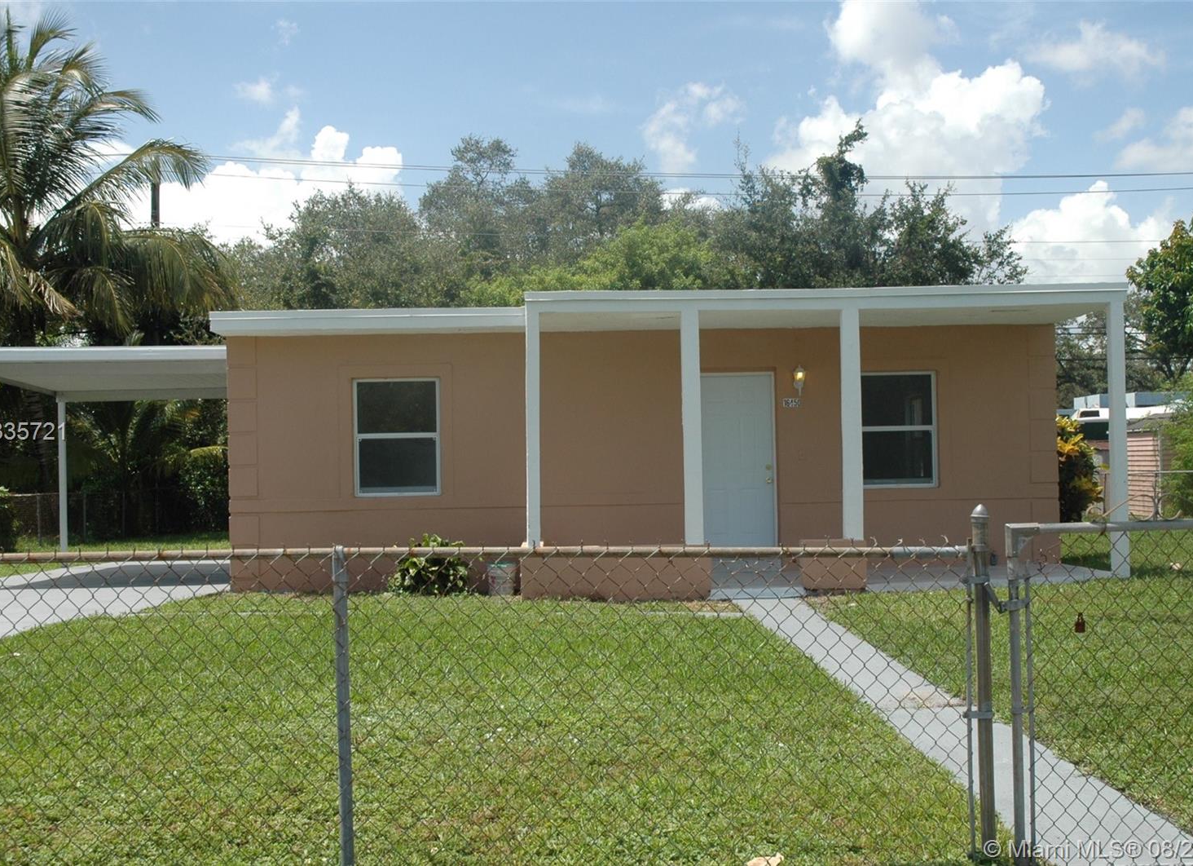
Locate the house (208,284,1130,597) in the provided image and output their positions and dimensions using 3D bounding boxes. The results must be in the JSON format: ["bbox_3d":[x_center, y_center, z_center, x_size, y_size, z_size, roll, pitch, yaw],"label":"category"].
[{"bbox_3d":[0.532,0.205,18.206,9.272,2.997,8.200,-1,-1,-1],"label":"house"}]

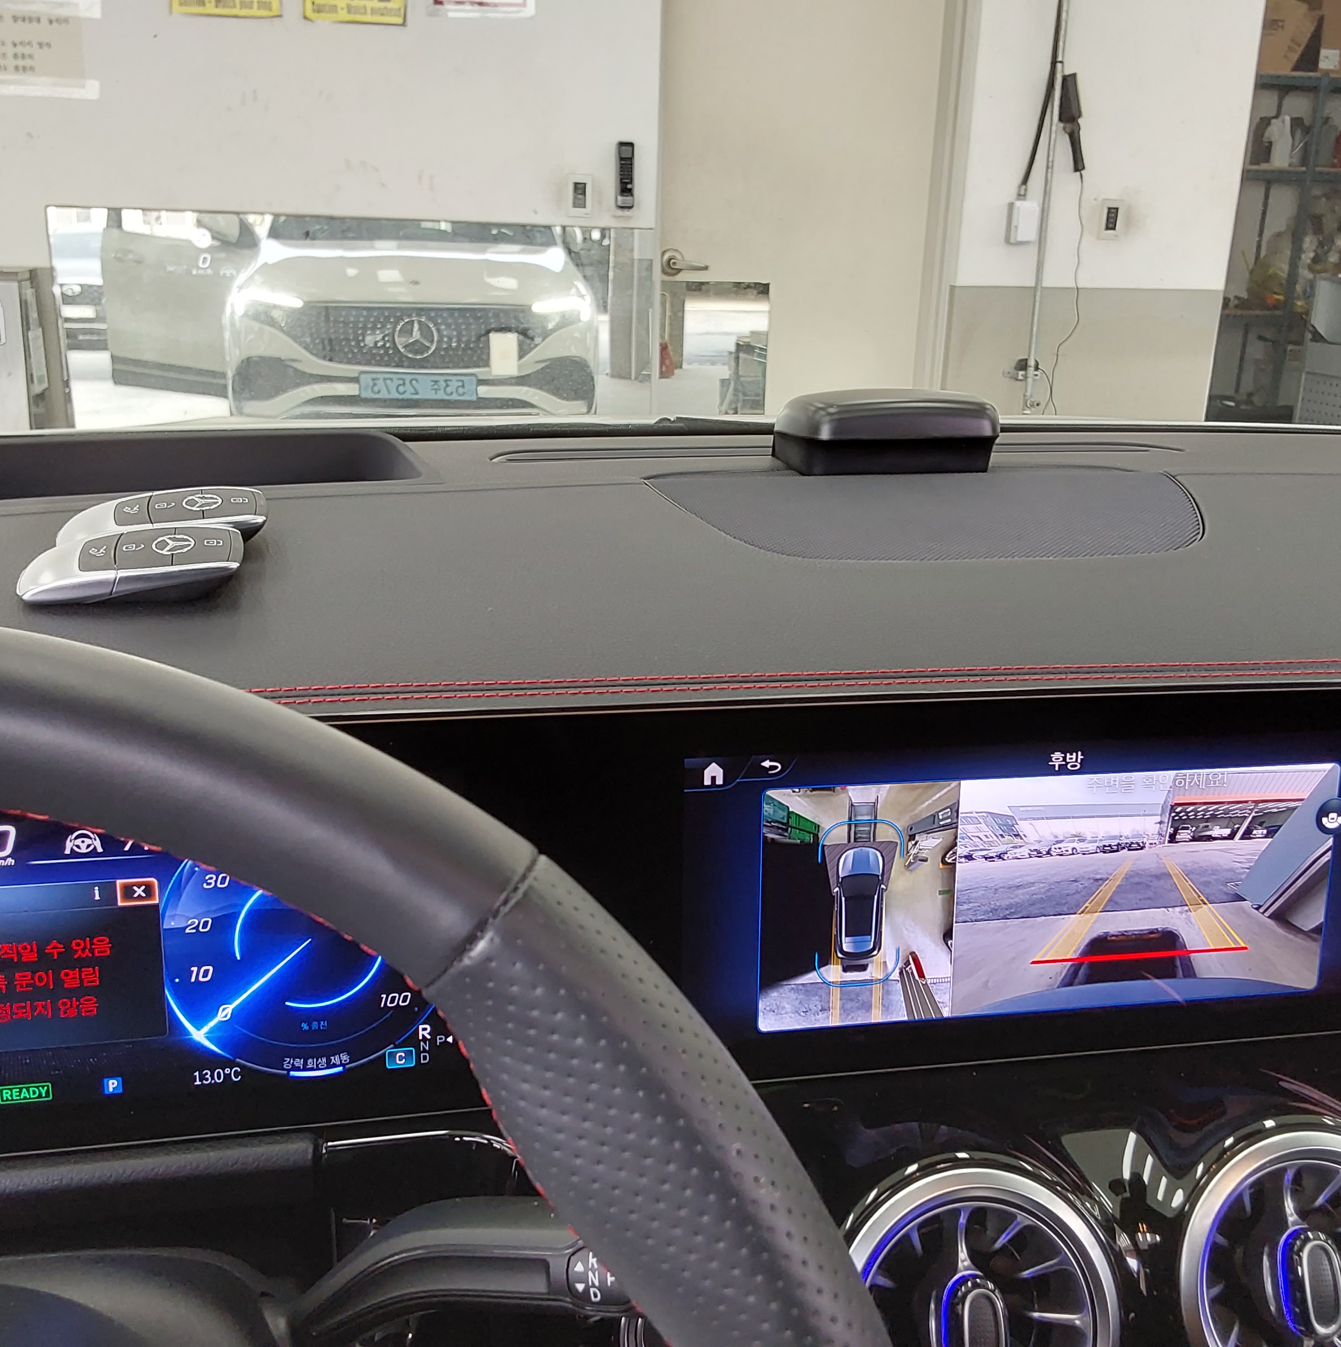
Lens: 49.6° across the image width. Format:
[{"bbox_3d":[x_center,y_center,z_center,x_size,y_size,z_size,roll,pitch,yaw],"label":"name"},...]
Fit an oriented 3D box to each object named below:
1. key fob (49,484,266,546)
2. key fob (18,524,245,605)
[{"bbox_3d":[-0.189,-0.055,0.542,0.077,0.016,0.038,-6,30,-13],"label":"key fob"},{"bbox_3d":[-0.189,-0.037,0.510,0.077,0.016,0.038,-5,30,-11],"label":"key fob"}]

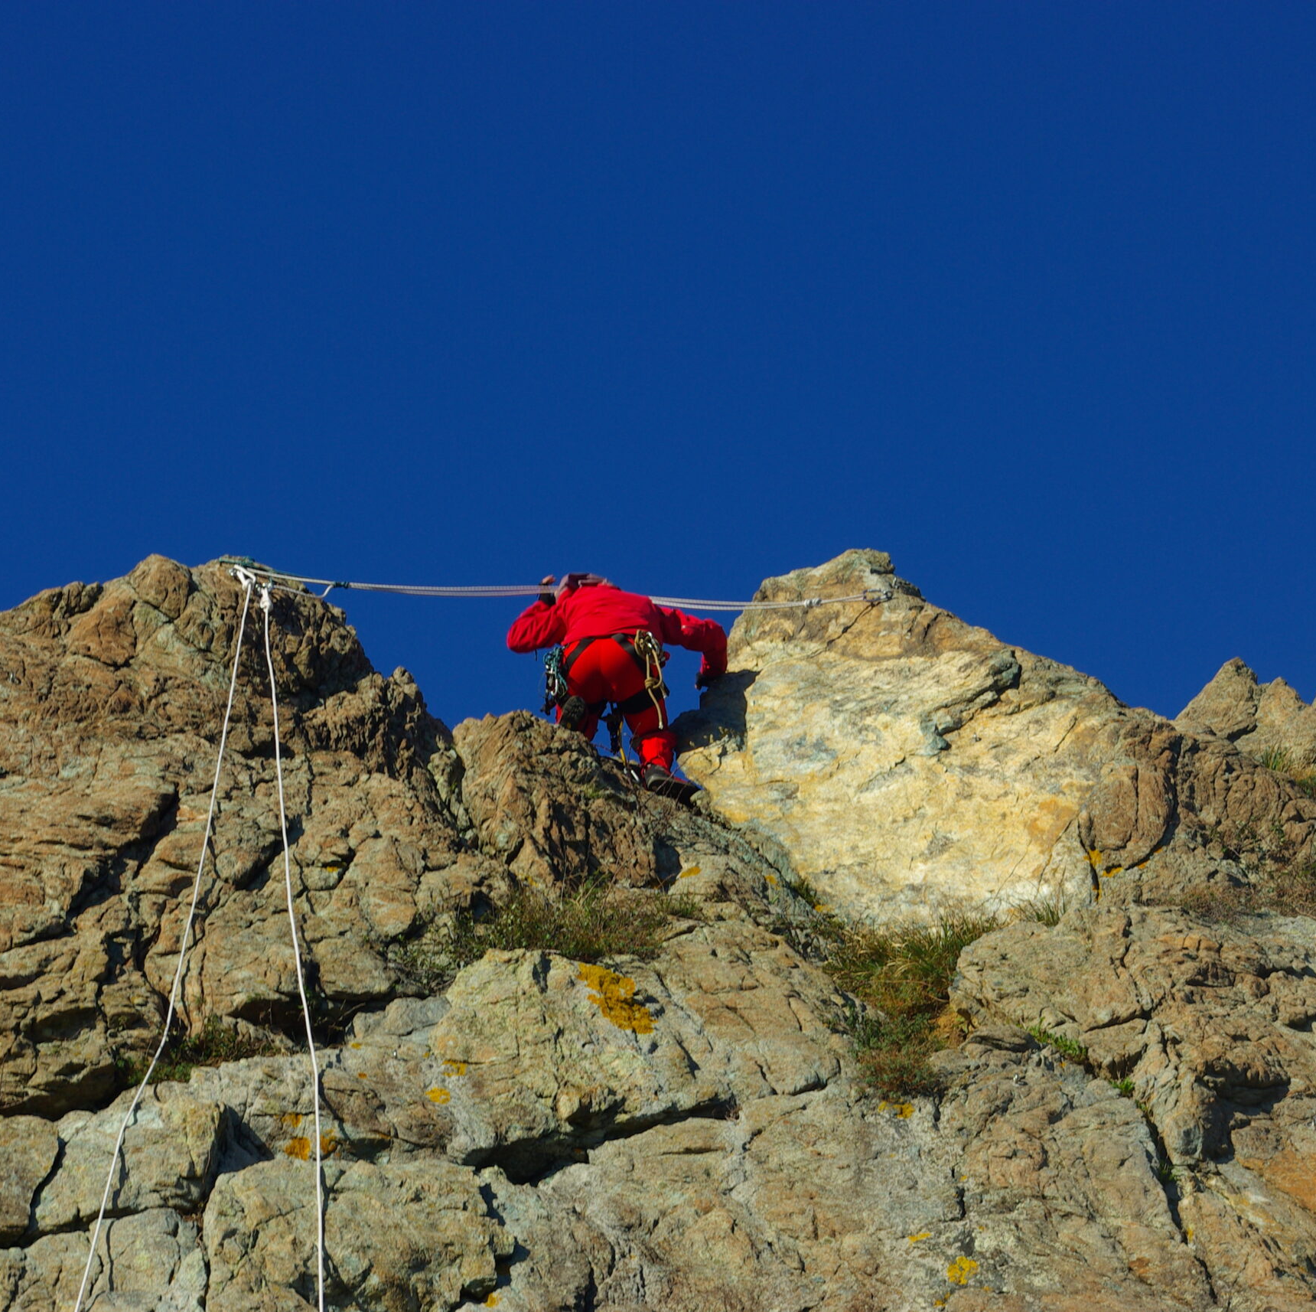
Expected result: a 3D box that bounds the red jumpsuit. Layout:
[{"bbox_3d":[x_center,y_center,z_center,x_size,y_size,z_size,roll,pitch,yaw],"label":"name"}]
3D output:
[{"bbox_3d":[-0.179,0.065,19.000,0.920,1.150,0.780,4,-30,-7],"label":"red jumpsuit"}]

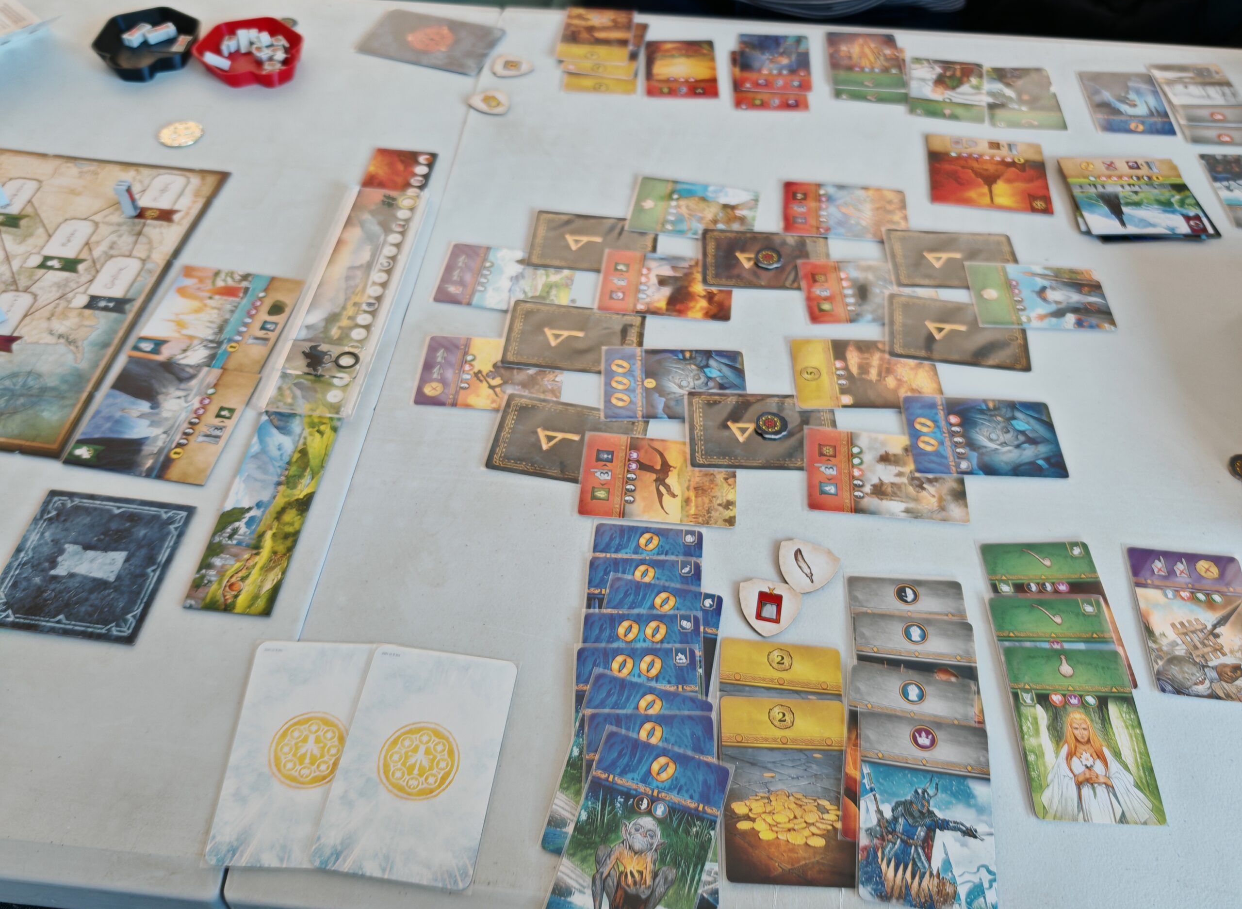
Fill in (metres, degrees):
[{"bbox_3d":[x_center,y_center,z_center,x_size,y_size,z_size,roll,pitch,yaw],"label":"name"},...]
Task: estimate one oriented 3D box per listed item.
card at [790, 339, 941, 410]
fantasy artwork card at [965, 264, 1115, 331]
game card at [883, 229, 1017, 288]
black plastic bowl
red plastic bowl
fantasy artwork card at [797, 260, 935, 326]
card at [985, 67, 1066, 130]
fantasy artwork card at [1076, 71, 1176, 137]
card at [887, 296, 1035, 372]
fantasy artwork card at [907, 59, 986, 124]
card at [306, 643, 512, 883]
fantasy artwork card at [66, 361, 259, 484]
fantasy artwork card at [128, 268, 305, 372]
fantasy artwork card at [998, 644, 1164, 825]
[{"bbox_3d":[0.122,-0.040,0.482,0.071,0.002,0.047,1,53,1],"label":"card"},{"bbox_3d":[0.257,-0.097,0.592,0.080,0.001,0.054,3,53,2],"label":"fantasy artwork card"},{"bbox_3d":[0.177,-0.103,0.514,0.069,0.001,0.046,2,53,1],"label":"game card"},{"bbox_3d":[-0.360,-0.312,0.746,0.079,0.019,0.086,-23,56,-16],"label":"black plastic bowl"},{"bbox_3d":[-0.246,-0.265,0.645,0.073,0.016,0.071,0,53,0],"label":"red plastic bowl"},{"bbox_3d":[0.129,-0.083,0.499,0.069,0.001,0.046,0,53,-1],"label":"fantasy artwork card"},{"bbox_3d":[0.259,-0.231,0.628,0.047,0.002,0.071,3,53,3],"label":"card"},{"bbox_3d":[0.325,-0.227,0.624,0.047,0.002,0.071,4,53,3],"label":"fantasy artwork card"},{"bbox_3d":[0.200,-0.074,0.575,0.080,0.001,0.054,7,53,5],"label":"card"},{"bbox_3d":[0.206,-0.230,0.610,0.046,0.001,0.069,10,54,7],"label":"fantasy artwork card"},{"bbox_3d":[-0.075,0.114,0.364,0.058,0.002,0.087,6,53,5],"label":"card"},{"bbox_3d":[-0.209,-0.017,0.444,0.066,0.002,0.066,8,53,5],"label":"fantasy artwork card"},{"bbox_3d":[-0.200,-0.069,0.484,0.066,0.002,0.066,7,53,5],"label":"fantasy artwork card"},{"bbox_3d":[0.170,0.102,0.358,0.046,0.001,0.069,3,53,2],"label":"fantasy artwork card"}]

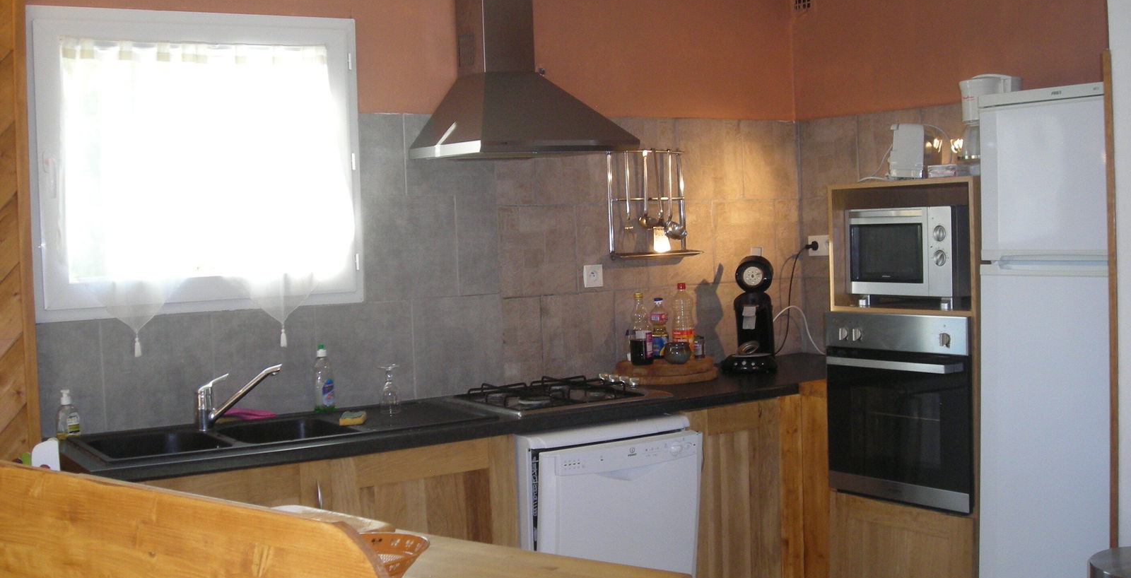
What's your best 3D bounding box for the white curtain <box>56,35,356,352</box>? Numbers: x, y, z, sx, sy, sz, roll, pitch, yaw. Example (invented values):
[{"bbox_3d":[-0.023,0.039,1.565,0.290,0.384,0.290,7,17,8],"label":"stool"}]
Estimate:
[{"bbox_3d":[-1.047,-0.290,3.742,0.910,0.940,0.050,-4,4,-31],"label":"white curtain"}]

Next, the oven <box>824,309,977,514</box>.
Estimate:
[{"bbox_3d":[1.236,0.359,4.031,0.550,0.600,0.595,-4,4,-35],"label":"oven"}]

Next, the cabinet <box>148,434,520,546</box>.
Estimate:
[{"bbox_3d":[-0.765,0.848,3.628,1.180,0.800,0.580,-4,4,-31],"label":"cabinet"}]

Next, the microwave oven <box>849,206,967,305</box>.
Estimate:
[{"bbox_3d":[1.205,-0.113,4.041,0.360,0.300,0.445,-4,4,-35],"label":"microwave oven"}]

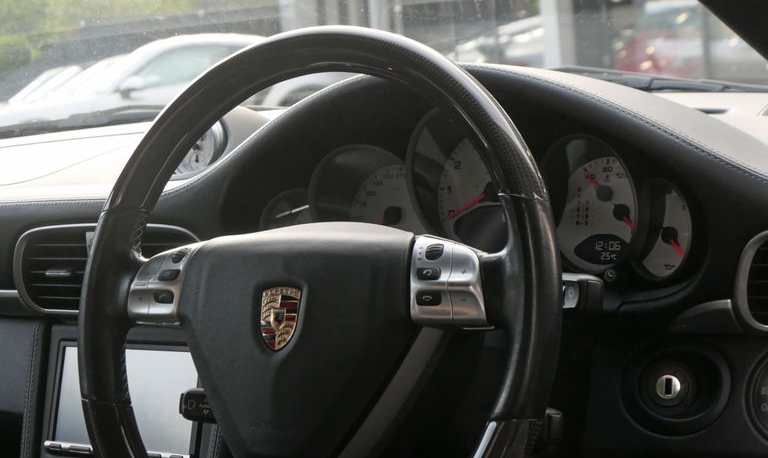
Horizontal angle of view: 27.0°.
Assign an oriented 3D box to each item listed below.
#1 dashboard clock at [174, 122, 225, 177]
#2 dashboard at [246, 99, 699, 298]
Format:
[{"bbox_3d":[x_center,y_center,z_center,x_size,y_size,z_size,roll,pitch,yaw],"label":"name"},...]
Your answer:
[{"bbox_3d":[-0.172,-0.078,1.472,0.070,0.070,0.032,-1,0,35],"label":"dashboard clock"},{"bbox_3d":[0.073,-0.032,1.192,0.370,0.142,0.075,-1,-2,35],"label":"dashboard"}]

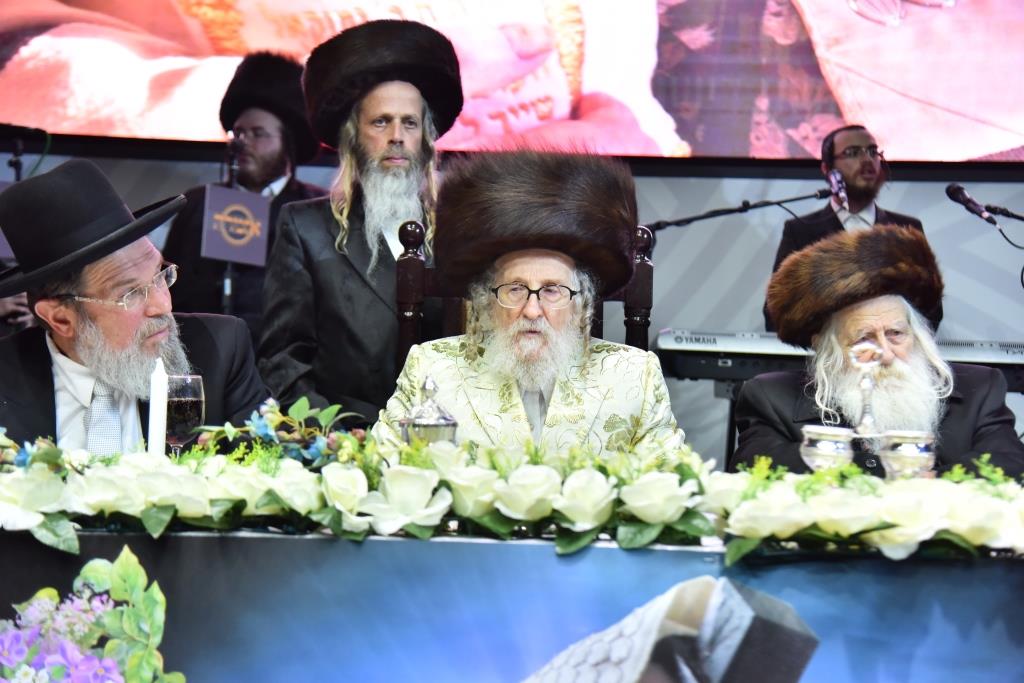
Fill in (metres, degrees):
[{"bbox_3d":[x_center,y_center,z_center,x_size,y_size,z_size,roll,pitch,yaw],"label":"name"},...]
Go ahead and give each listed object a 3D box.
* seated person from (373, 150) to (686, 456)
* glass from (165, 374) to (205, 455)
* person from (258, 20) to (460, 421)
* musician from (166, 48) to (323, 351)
[{"bbox_3d":[0.021,0.380,2.864,0.540,1.410,0.680,1,-1,0],"label":"seated person"},{"bbox_3d":[-0.456,0.136,2.398,0.076,0.175,0.076,1,-1,0],"label":"glass"},{"bbox_3d":[-0.292,0.215,3.739,0.560,1.800,0.420,1,-1,-9],"label":"person"},{"bbox_3d":[-0.793,0.054,5.229,0.520,1.830,0.420,1,-1,22],"label":"musician"}]

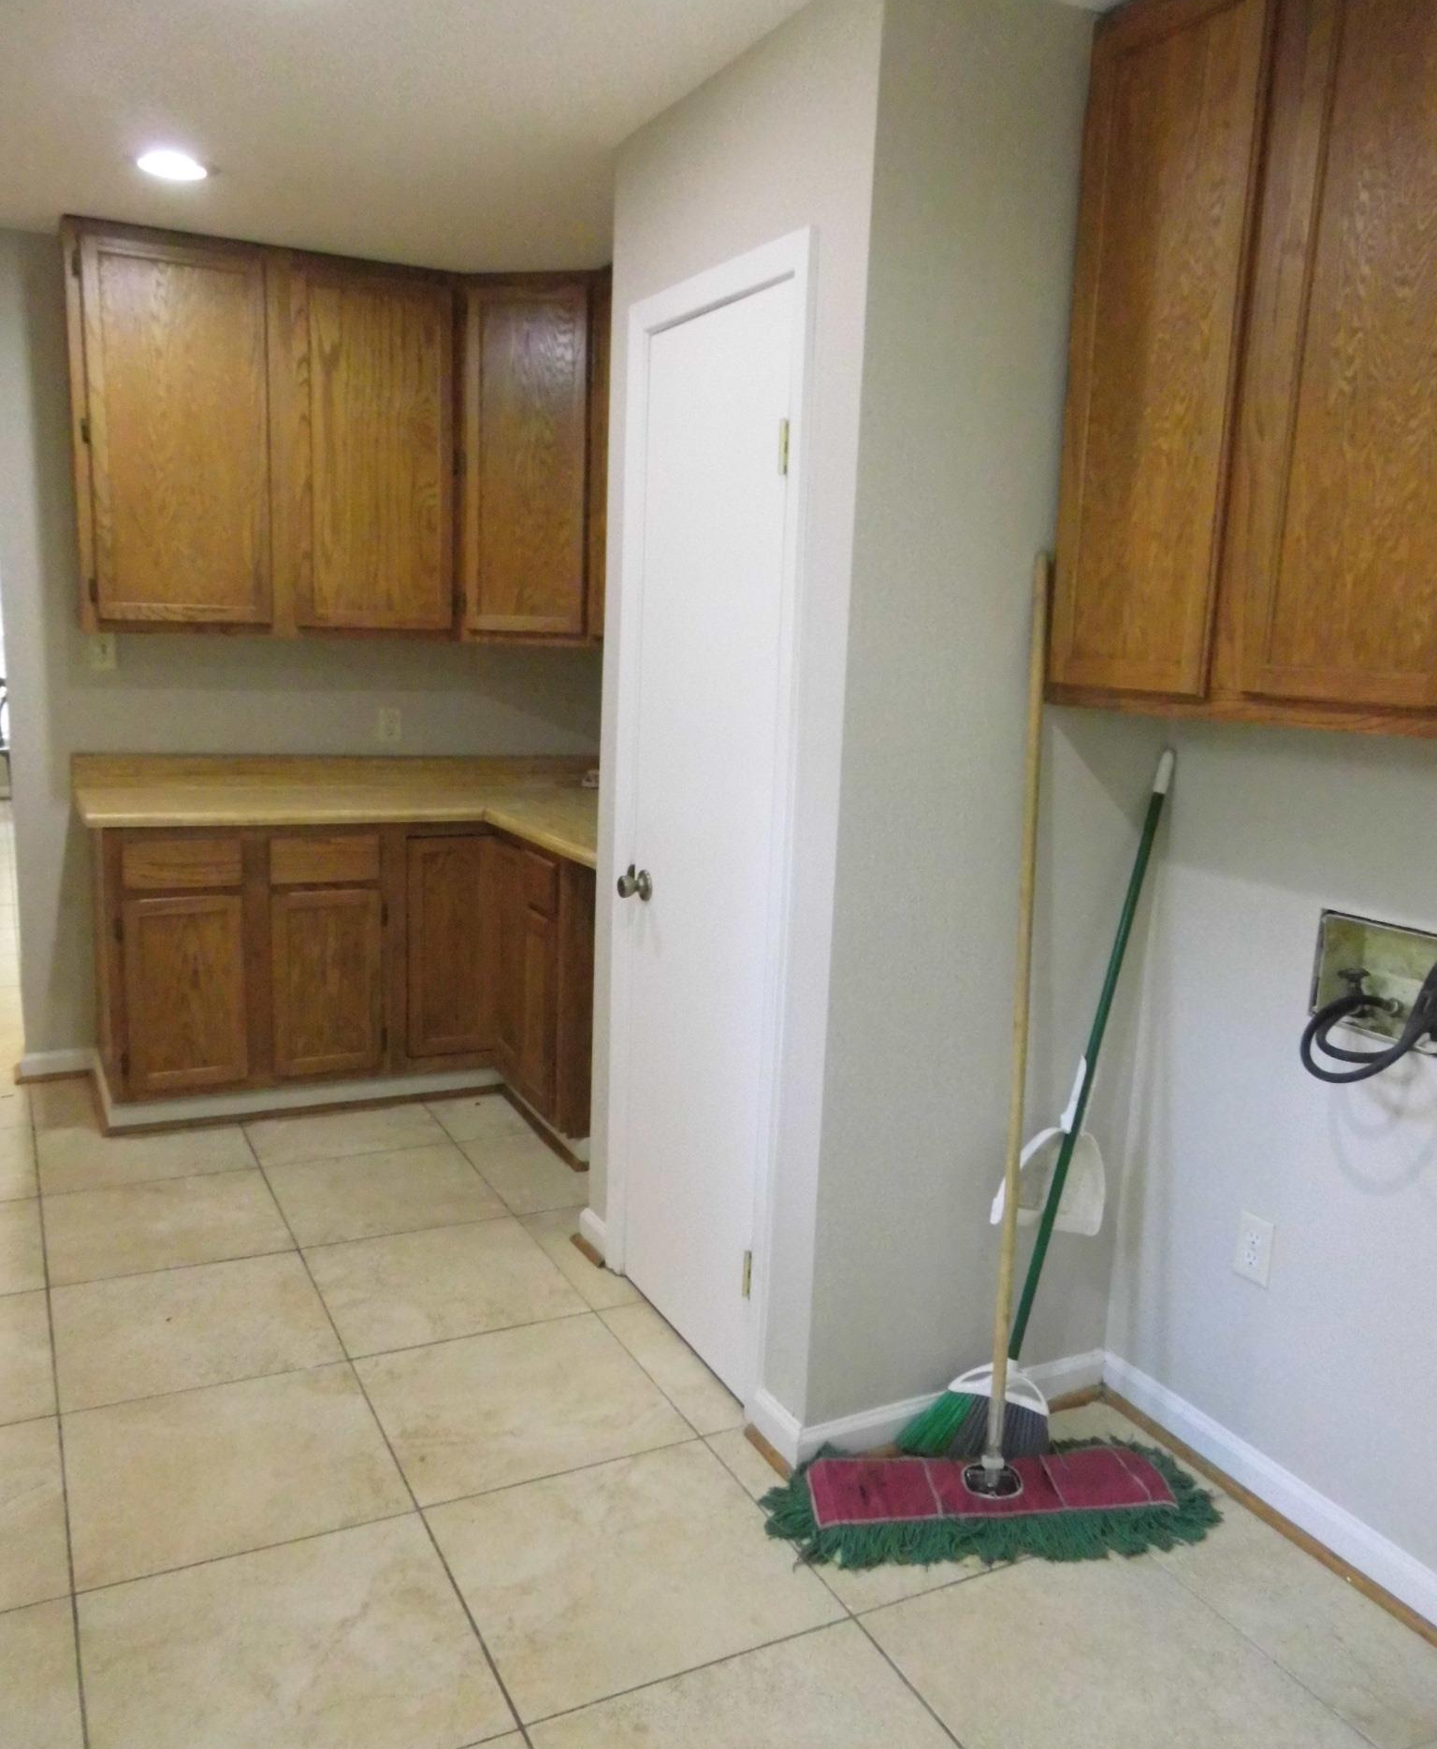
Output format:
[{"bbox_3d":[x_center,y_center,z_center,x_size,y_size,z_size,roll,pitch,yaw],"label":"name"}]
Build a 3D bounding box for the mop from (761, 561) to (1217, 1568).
[{"bbox_3d":[0.483,0.284,2.246,0.780,1.595,0.400,1,10,-9],"label":"mop"}]

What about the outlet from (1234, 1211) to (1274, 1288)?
[{"bbox_3d":[0.908,0.638,2.351,0.008,0.114,0.072,-3,11,-27],"label":"outlet"}]

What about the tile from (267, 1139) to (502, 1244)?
[{"bbox_3d":[-0.853,0.816,3.533,0.511,0.010,0.511,-3,11,-27],"label":"tile"}]

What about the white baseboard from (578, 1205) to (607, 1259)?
[{"bbox_3d":[-0.291,0.839,3.235,0.015,0.090,0.150,-3,11,-27],"label":"white baseboard"}]

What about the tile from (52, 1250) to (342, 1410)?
[{"bbox_3d":[-1.078,0.927,2.845,0.511,0.010,0.511,-3,11,-27],"label":"tile"}]

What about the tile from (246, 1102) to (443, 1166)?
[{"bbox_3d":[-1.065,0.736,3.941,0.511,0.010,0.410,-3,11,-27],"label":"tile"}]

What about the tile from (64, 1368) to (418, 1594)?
[{"bbox_3d":[-0.843,1.019,2.394,0.513,0.010,0.513,-3,11,-27],"label":"tile"}]

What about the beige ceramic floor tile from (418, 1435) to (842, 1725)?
[{"bbox_3d":[-0.146,1.085,2.179,0.513,0.010,0.513,-3,11,-27],"label":"beige ceramic floor tile"}]

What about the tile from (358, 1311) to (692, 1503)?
[{"bbox_3d":[-0.378,0.997,2.623,0.513,0.010,0.513,-3,11,-27],"label":"tile"}]

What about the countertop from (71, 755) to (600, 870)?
[{"bbox_3d":[-0.818,-0.180,3.831,1.690,0.135,1.700,-3,11,-27],"label":"countertop"}]

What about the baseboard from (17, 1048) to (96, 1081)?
[{"bbox_3d":[-2.066,0.583,4.317,0.205,0.076,0.015,-3,11,-27],"label":"baseboard"}]

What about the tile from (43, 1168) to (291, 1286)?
[{"bbox_3d":[-1.314,0.839,3.298,0.511,0.010,0.511,-3,11,-27],"label":"tile"}]

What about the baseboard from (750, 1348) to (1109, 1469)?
[{"bbox_3d":[0.409,0.979,2.653,0.680,0.078,0.165,-3,11,-27],"label":"baseboard"}]

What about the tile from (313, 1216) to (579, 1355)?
[{"bbox_3d":[-0.617,0.905,3.081,0.511,0.010,0.511,-3,11,-27],"label":"tile"}]

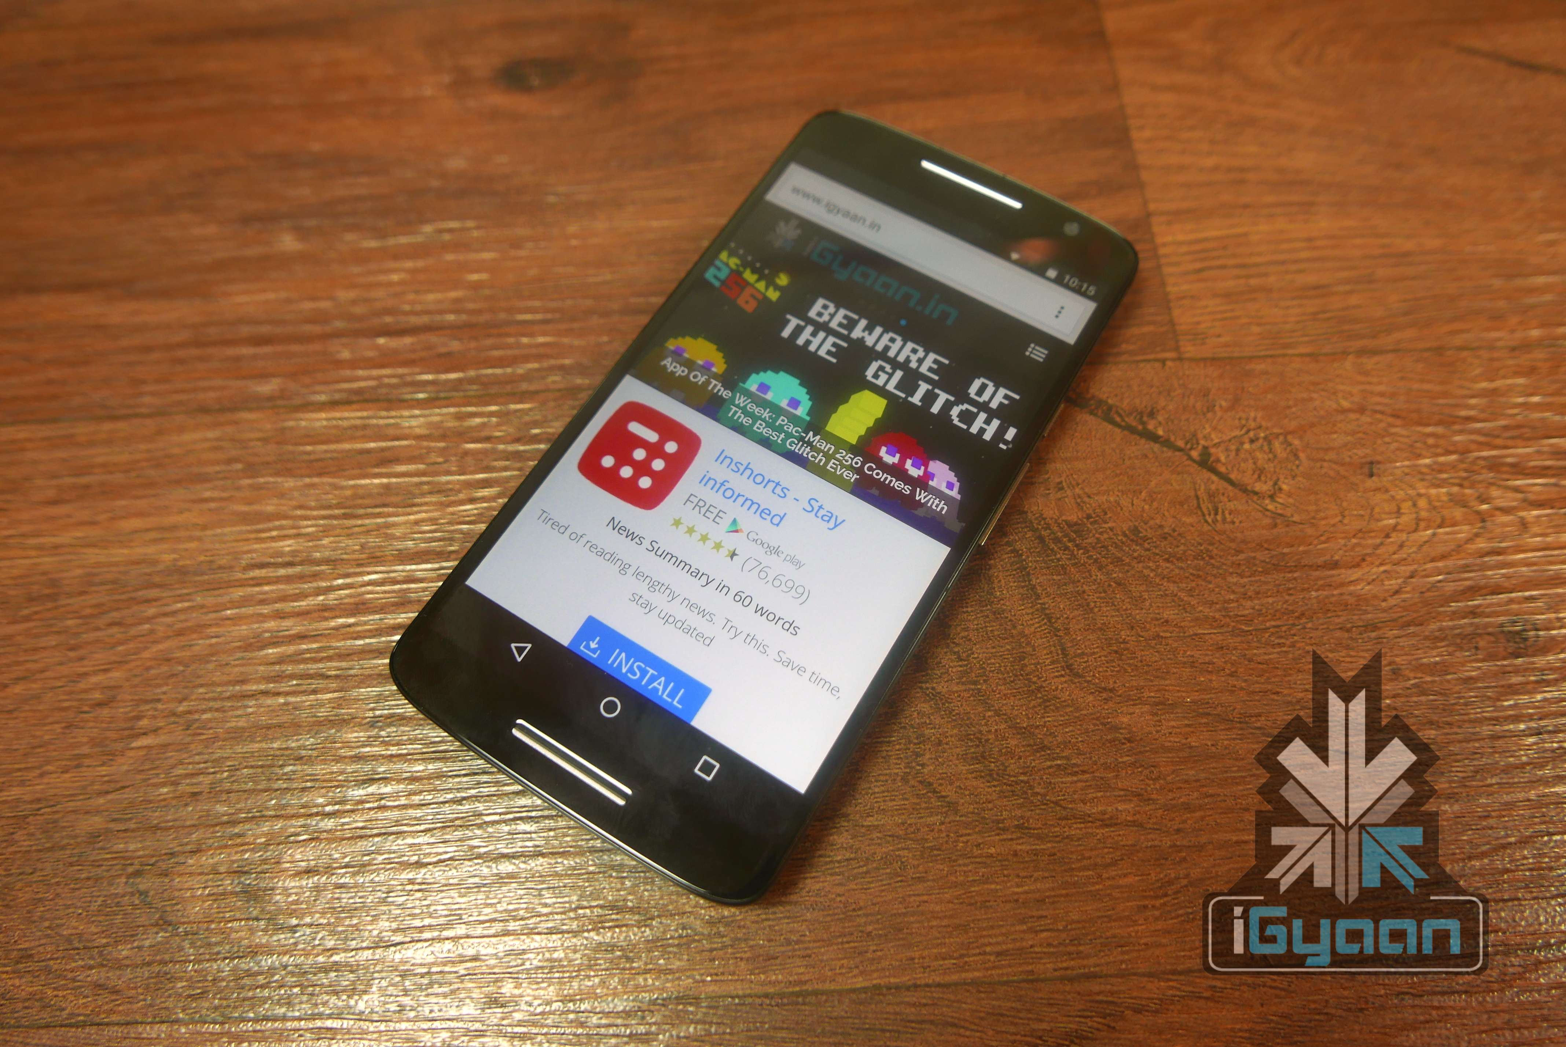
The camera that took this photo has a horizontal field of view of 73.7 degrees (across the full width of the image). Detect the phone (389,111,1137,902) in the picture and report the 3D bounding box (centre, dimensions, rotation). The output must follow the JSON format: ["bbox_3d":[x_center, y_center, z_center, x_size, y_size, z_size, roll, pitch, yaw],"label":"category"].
[{"bbox_3d":[0.002,-0.012,0.194,0.075,0.011,0.148,29,70,13],"label":"phone"}]

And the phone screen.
[{"bbox_3d":[0.004,-0.017,0.192,0.069,0.002,0.113,29,70,13],"label":"phone screen"}]

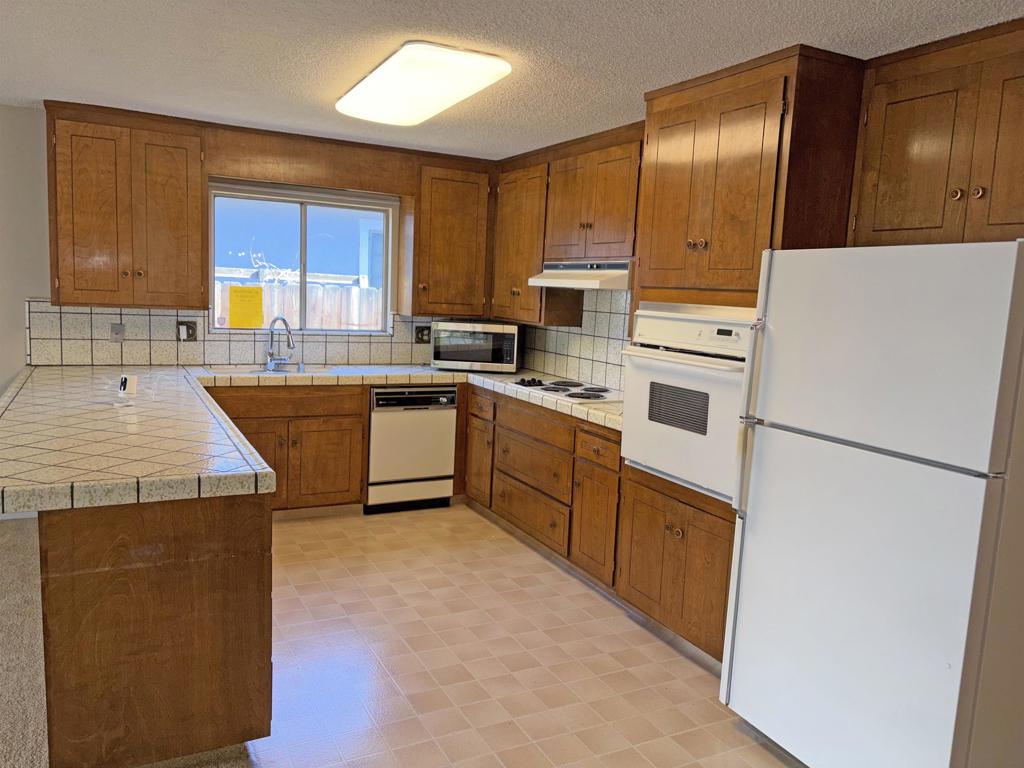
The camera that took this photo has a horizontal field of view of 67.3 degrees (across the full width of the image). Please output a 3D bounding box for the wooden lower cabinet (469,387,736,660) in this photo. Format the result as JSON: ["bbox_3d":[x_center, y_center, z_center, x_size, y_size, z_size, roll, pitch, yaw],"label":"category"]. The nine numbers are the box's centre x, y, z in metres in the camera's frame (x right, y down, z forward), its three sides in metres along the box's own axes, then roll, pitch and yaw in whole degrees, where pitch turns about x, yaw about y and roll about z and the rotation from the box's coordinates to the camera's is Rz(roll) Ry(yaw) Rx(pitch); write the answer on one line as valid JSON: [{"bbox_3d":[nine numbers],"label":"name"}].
[{"bbox_3d":[0.546,0.592,4.187,0.597,0.850,2.658,-1,8,-27],"label":"wooden lower cabinet"}]

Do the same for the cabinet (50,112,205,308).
[{"bbox_3d":[-2.247,-0.974,4.540,0.816,1.040,0.319,-1,8,-27],"label":"cabinet"}]

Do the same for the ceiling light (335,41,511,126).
[{"bbox_3d":[-0.455,-1.281,3.403,0.434,0.085,1.232,-1,8,-27],"label":"ceiling light"}]

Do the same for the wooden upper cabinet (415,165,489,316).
[{"bbox_3d":[-0.459,-0.989,5.446,0.590,1.020,0.319,-1,8,-27],"label":"wooden upper cabinet"}]

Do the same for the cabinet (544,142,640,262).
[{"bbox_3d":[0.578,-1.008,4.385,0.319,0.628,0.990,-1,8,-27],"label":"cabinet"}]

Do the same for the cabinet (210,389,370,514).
[{"bbox_3d":[-1.500,0.395,4.957,0.980,0.840,0.607,-1,8,-27],"label":"cabinet"}]

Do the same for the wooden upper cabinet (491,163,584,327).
[{"bbox_3d":[0.179,-0.926,5.175,0.319,1.020,0.759,-1,8,-27],"label":"wooden upper cabinet"}]

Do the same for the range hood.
[{"bbox_3d":[0.488,-0.619,4.401,0.476,0.154,0.838,-1,8,-27],"label":"range hood"}]

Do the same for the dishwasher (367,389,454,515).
[{"bbox_3d":[-0.773,0.397,5.304,0.602,0.851,0.596,-1,8,-27],"label":"dishwasher"}]

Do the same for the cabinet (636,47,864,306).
[{"bbox_3d":[1.024,-0.769,3.203,0.597,0.904,0.874,-1,8,-27],"label":"cabinet"}]

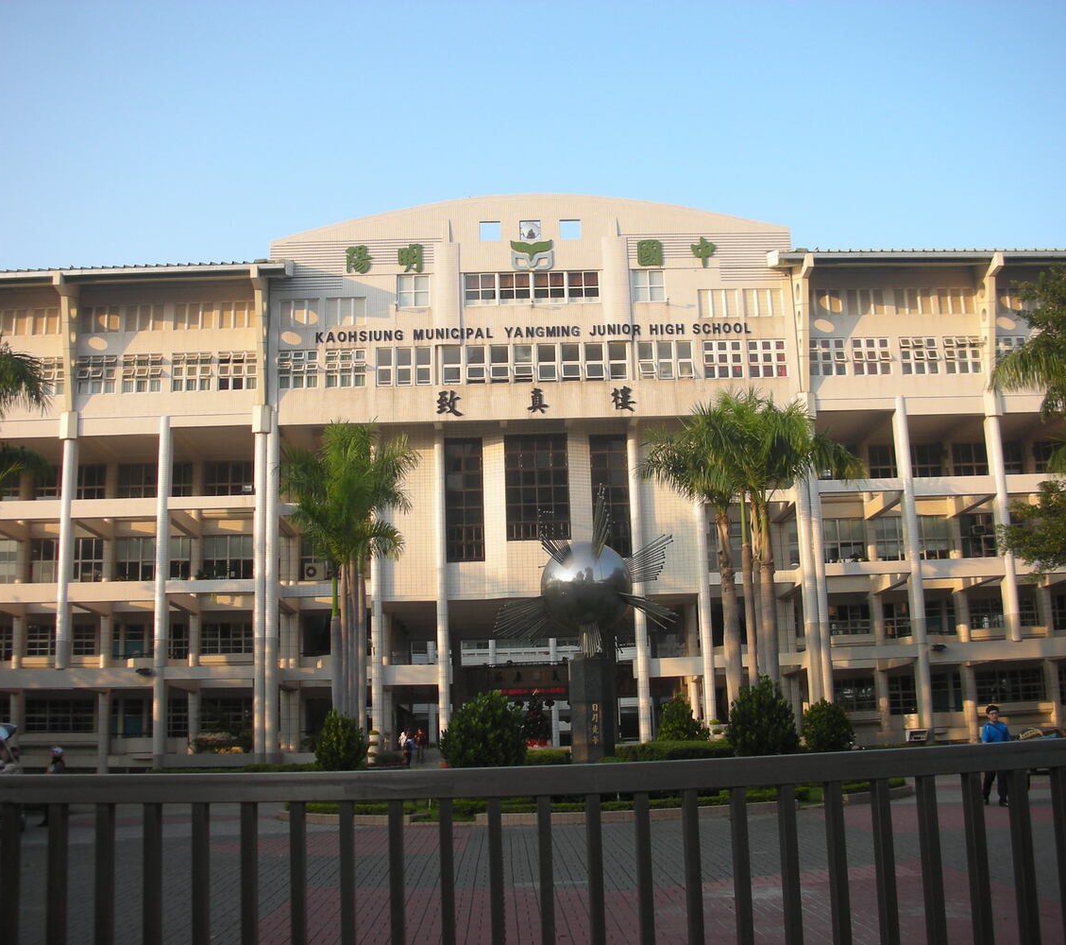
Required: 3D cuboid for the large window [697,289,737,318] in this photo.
[{"bbox_3d":[8.677,-7.930,59.957,1.863,1.405,0.200,-1,-11,-2],"label":"large window"}]

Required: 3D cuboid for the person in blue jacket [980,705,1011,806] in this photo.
[{"bbox_3d":[7.758,4.732,21.321,0.520,1.697,0.400,-2,-11,1],"label":"person in blue jacket"}]

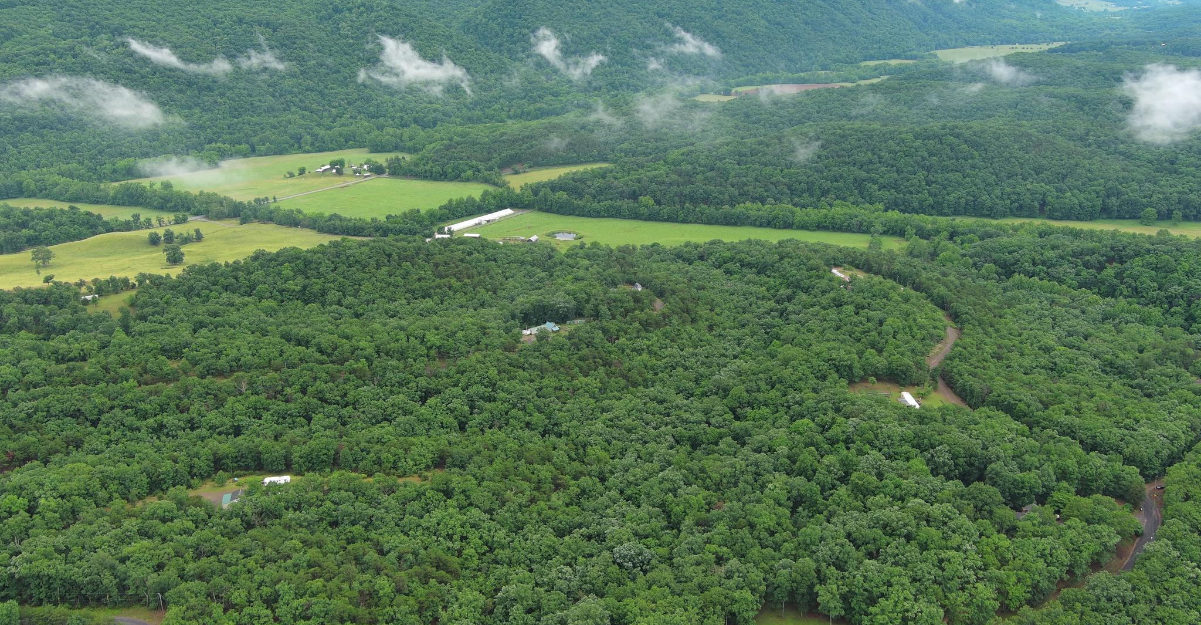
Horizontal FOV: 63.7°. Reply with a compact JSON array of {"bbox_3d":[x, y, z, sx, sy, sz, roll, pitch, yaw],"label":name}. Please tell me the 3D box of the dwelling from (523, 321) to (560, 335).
[{"bbox_3d":[-35.766,10.018,590.000,18.500,5.500,10.000,-12,23,-31],"label":"dwelling"}]

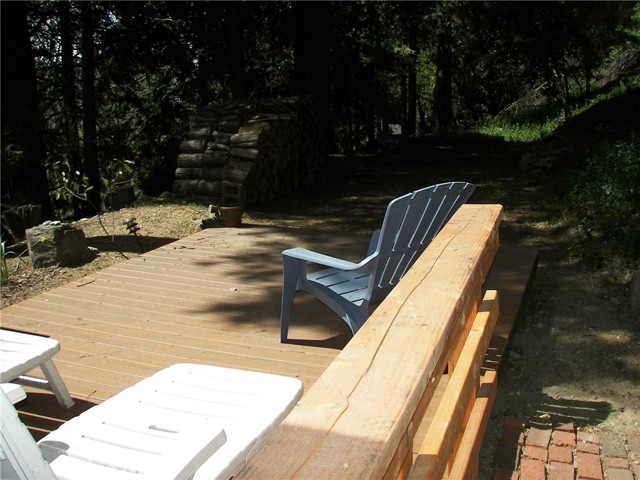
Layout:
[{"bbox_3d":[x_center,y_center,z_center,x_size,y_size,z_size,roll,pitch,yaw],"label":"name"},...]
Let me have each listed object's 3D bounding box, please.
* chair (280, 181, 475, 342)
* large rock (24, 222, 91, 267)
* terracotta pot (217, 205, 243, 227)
[{"bbox_3d":[0.371,0.131,3.775,0.807,1.032,0.885,-13,19,-37],"label":"chair"},{"bbox_3d":[-2.214,0.034,5.662,0.460,0.345,0.360,-4,16,-10],"label":"large rock"},{"bbox_3d":[-0.928,-0.252,6.839,0.240,0.210,0.240,-1,15,0],"label":"terracotta pot"}]

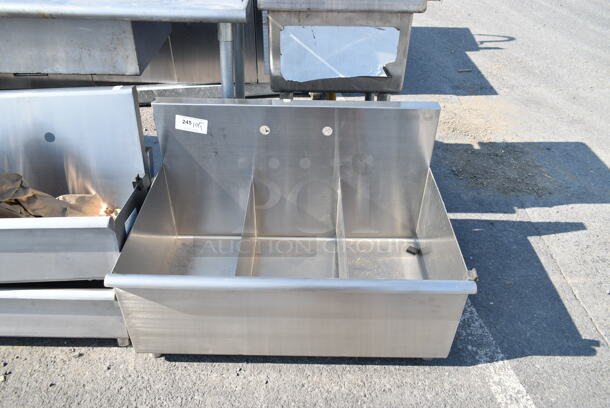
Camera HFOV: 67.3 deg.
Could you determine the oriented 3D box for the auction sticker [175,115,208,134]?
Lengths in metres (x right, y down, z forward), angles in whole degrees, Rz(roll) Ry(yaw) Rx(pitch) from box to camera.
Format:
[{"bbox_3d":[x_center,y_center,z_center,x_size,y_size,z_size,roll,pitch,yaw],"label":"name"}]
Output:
[{"bbox_3d":[-0.366,-0.256,1.486,0.102,0.051,0.002,9,37,-6],"label":"auction sticker"}]

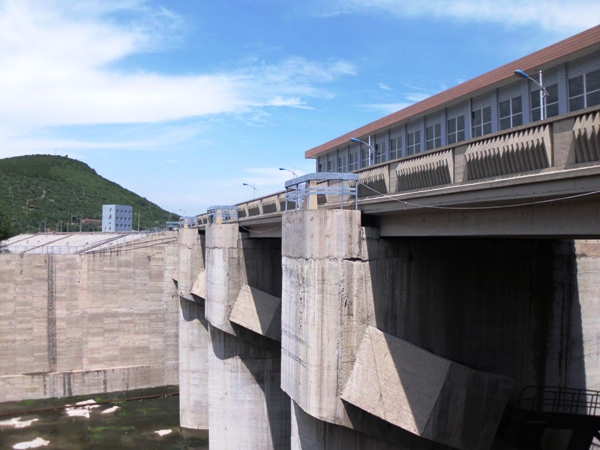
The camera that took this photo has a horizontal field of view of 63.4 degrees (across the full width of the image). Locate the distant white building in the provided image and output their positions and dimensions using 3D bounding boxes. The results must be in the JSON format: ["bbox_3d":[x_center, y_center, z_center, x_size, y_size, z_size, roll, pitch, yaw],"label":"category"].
[{"bbox_3d":[-87.644,-2.920,233.198,7.306,12.851,12.401,0,-2,18],"label":"distant white building"}]

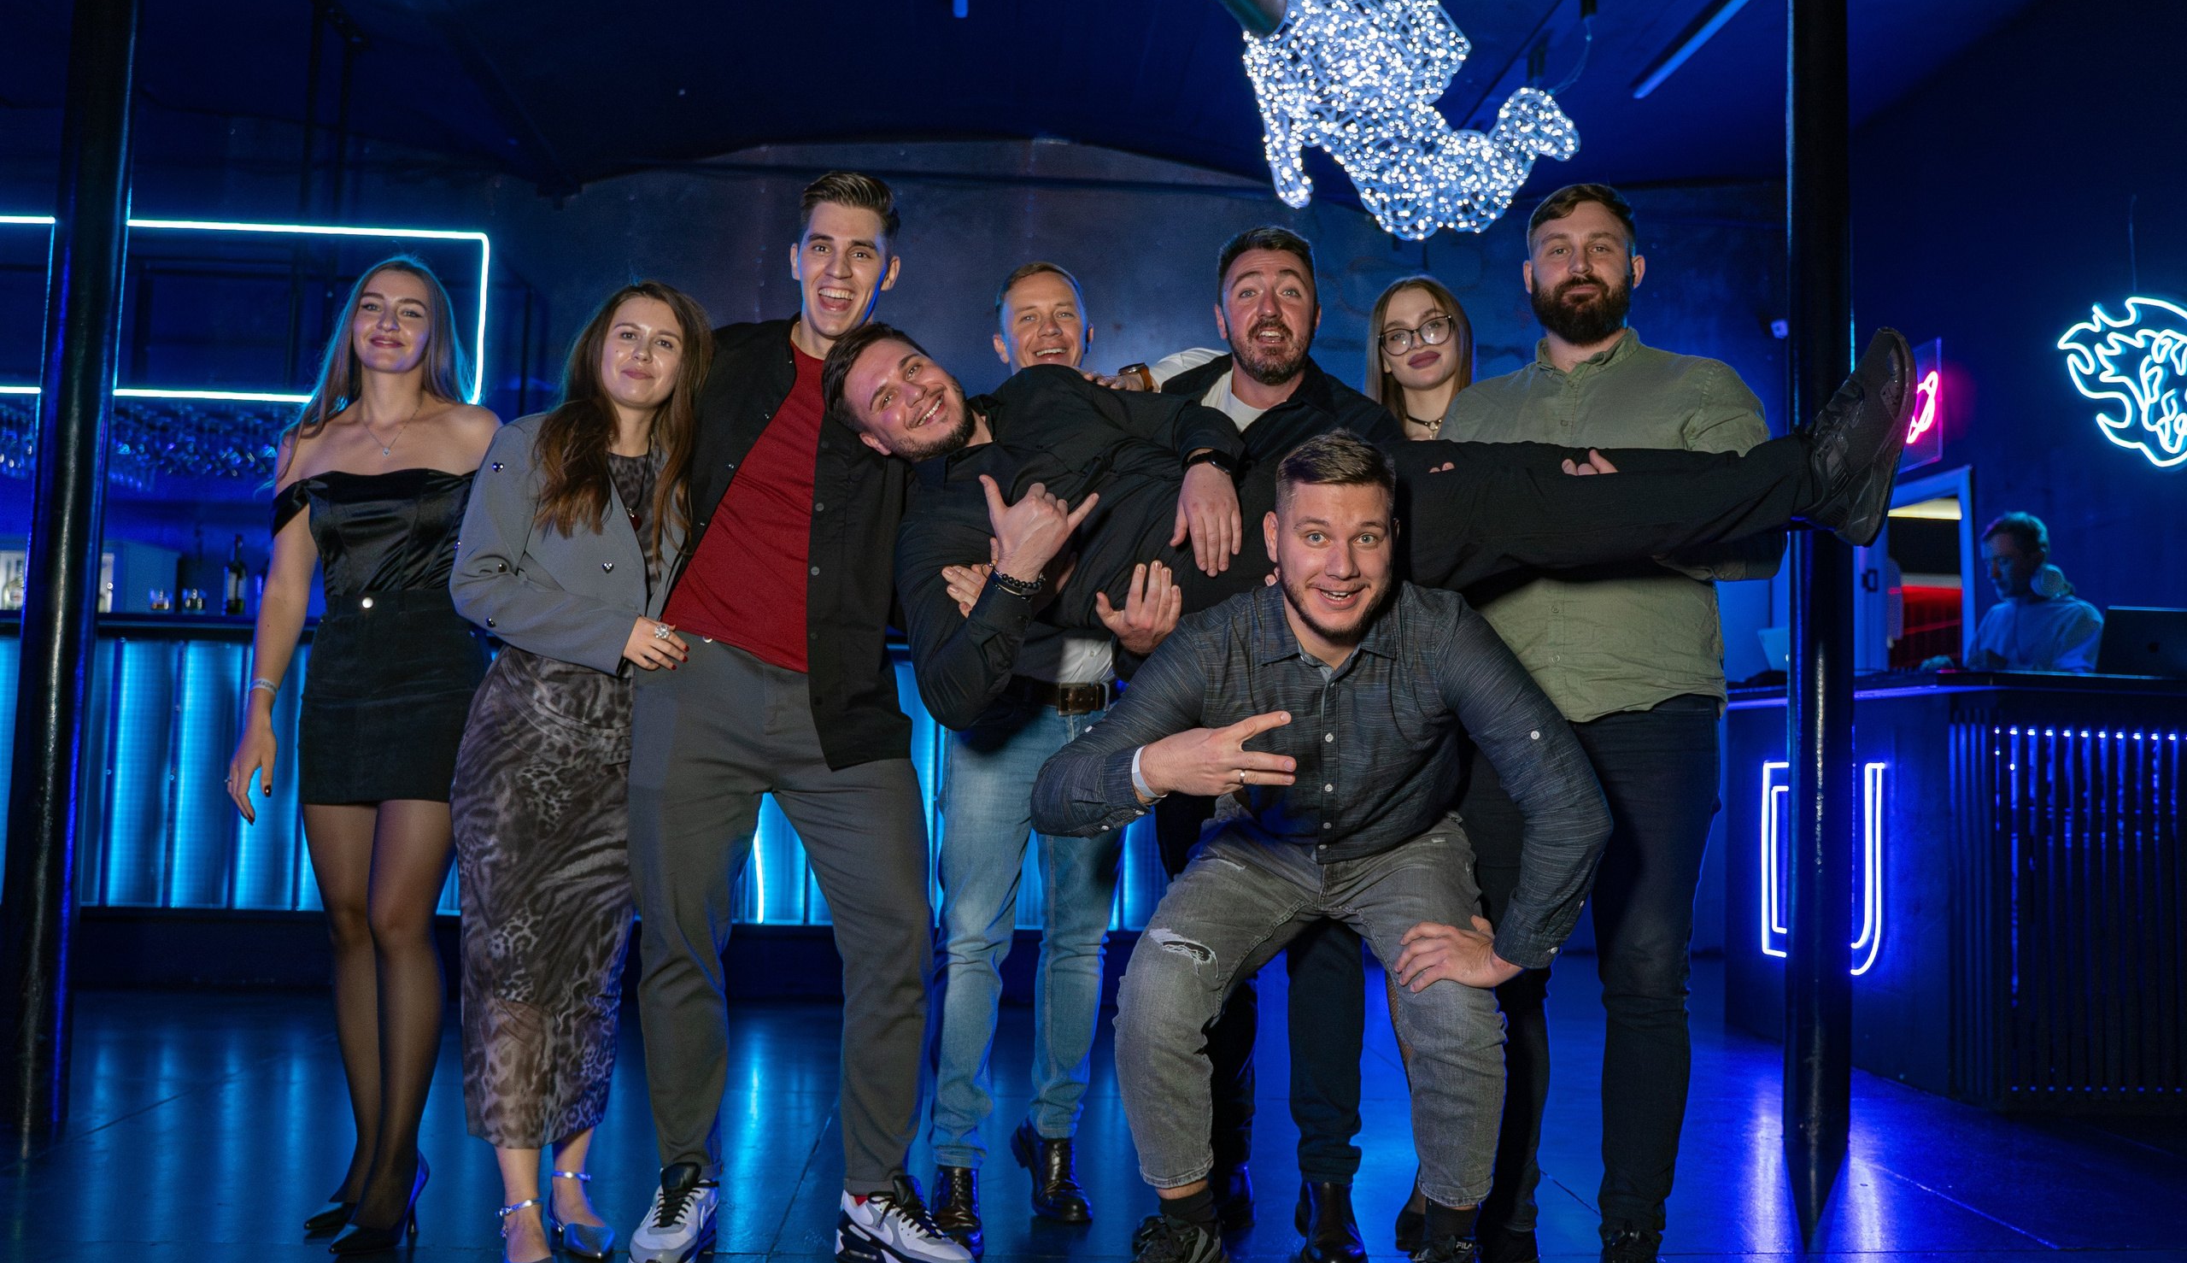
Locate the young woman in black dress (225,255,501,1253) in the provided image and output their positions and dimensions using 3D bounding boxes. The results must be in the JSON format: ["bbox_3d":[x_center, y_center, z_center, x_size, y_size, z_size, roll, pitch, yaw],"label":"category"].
[{"bbox_3d":[-1.272,0.191,3.202,0.470,1.735,0.340,1,-4,2],"label":"young woman in black dress"}]

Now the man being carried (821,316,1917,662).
[{"bbox_3d":[0.423,-0.203,2.884,1.720,0.530,0.440,2,-41,2],"label":"man being carried"}]

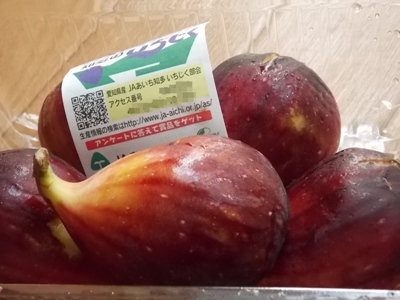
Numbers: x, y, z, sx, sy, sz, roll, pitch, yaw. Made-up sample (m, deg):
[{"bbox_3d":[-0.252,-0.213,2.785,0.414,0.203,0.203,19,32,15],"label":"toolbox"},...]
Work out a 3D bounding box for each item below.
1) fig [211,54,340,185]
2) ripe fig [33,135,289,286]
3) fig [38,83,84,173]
[{"bbox_3d":[0.029,-0.009,0.350,0.062,0.066,0.061,2,21,-1],"label":"fig"},{"bbox_3d":[-0.013,0.021,0.300,0.096,0.056,0.057,11,73,-14],"label":"ripe fig"},{"bbox_3d":[-0.041,-0.007,0.354,0.056,0.066,0.056,2,21,-1],"label":"fig"}]

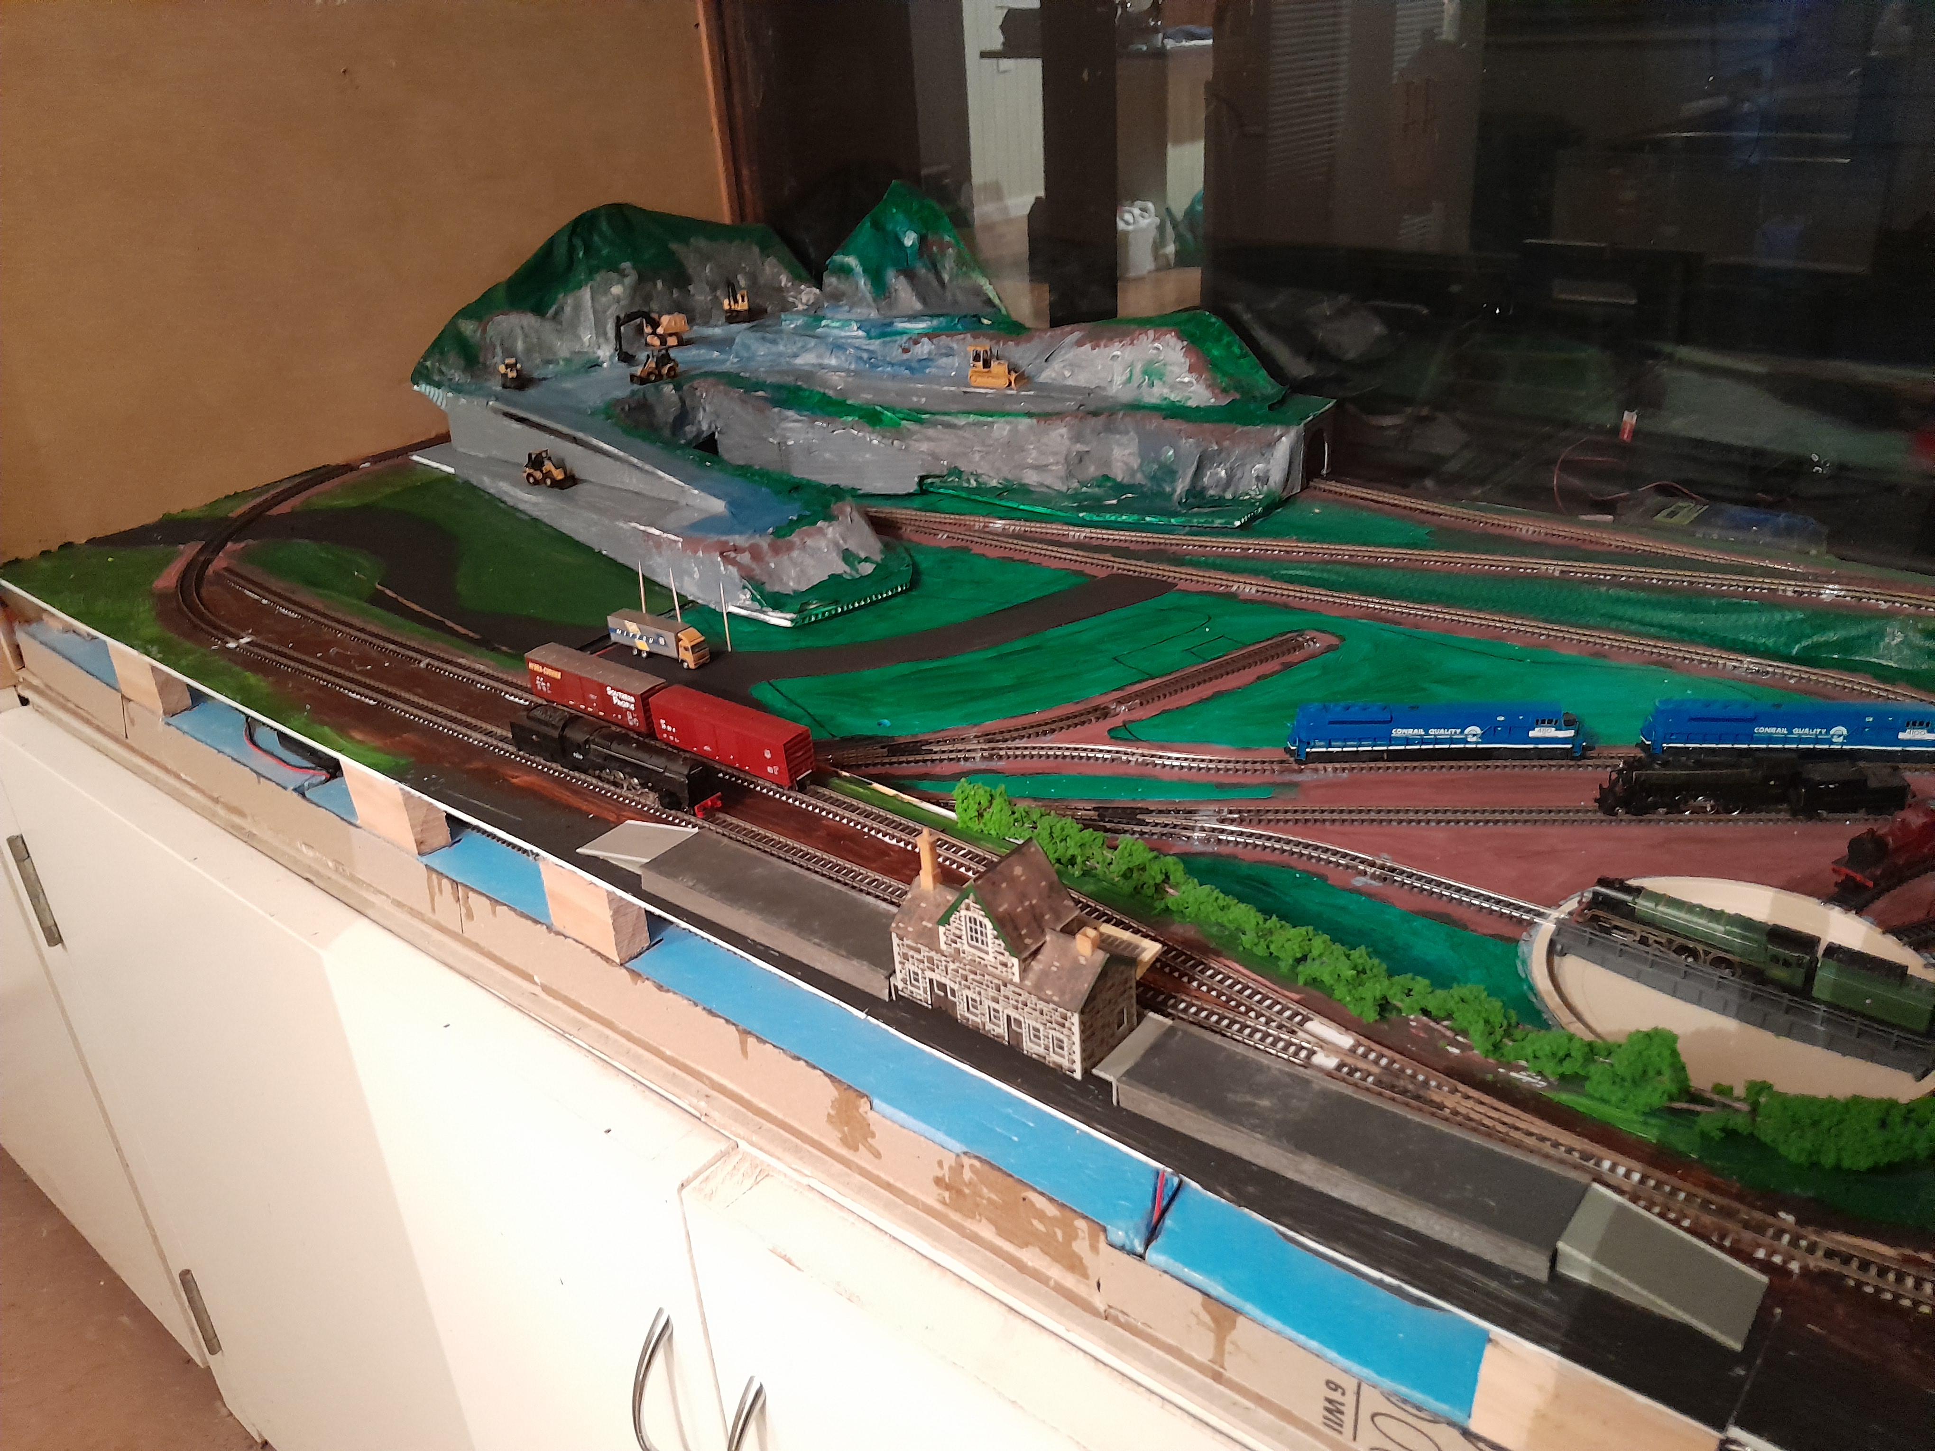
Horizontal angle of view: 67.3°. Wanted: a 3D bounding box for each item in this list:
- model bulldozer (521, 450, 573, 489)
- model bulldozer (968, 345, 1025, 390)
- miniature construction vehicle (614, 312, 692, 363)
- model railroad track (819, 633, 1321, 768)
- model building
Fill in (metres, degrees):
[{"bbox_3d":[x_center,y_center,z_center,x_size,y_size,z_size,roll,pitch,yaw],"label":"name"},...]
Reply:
[{"bbox_3d":[-0.342,-0.211,1.188,0.042,0.027,0.018,8,26,31],"label":"model bulldozer"},{"bbox_3d":[0.027,-0.313,1.263,0.046,0.033,0.033,9,29,24],"label":"model bulldozer"},{"bbox_3d":[-0.319,-0.399,1.459,0.032,0.044,0.085,13,31,30],"label":"miniature construction vehicle"},{"bbox_3d":[0.075,-0.013,0.813,0.319,0.005,0.045,-14,28,-20],"label":"model railroad track"},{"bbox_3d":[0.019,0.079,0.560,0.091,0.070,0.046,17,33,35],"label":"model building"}]

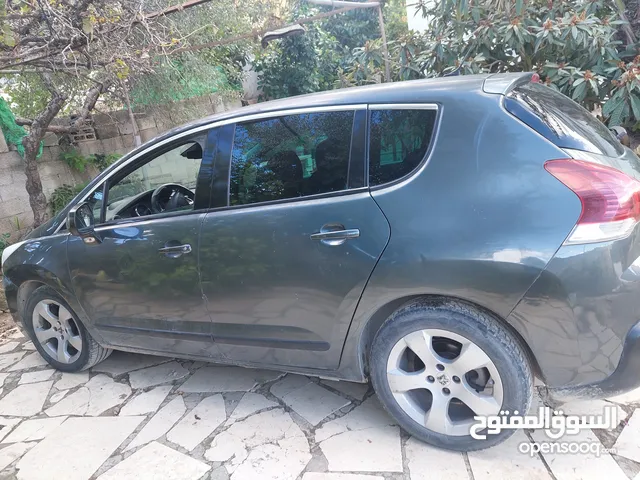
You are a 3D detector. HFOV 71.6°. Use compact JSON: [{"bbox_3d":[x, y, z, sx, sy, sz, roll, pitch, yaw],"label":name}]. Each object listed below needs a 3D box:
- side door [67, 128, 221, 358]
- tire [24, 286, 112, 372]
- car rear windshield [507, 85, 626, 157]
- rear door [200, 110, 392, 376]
[{"bbox_3d":[-0.986,0.048,2.524,1.130,1.195,0.280,-1,14,28],"label":"side door"},{"bbox_3d":[-1.764,0.611,3.130,0.650,0.650,0.230,-2,14,26],"label":"tire"},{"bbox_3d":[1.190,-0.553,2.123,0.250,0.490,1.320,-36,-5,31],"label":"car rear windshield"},{"bbox_3d":[-0.103,0.017,2.056,1.010,1.175,0.280,-1,14,28],"label":"rear door"}]

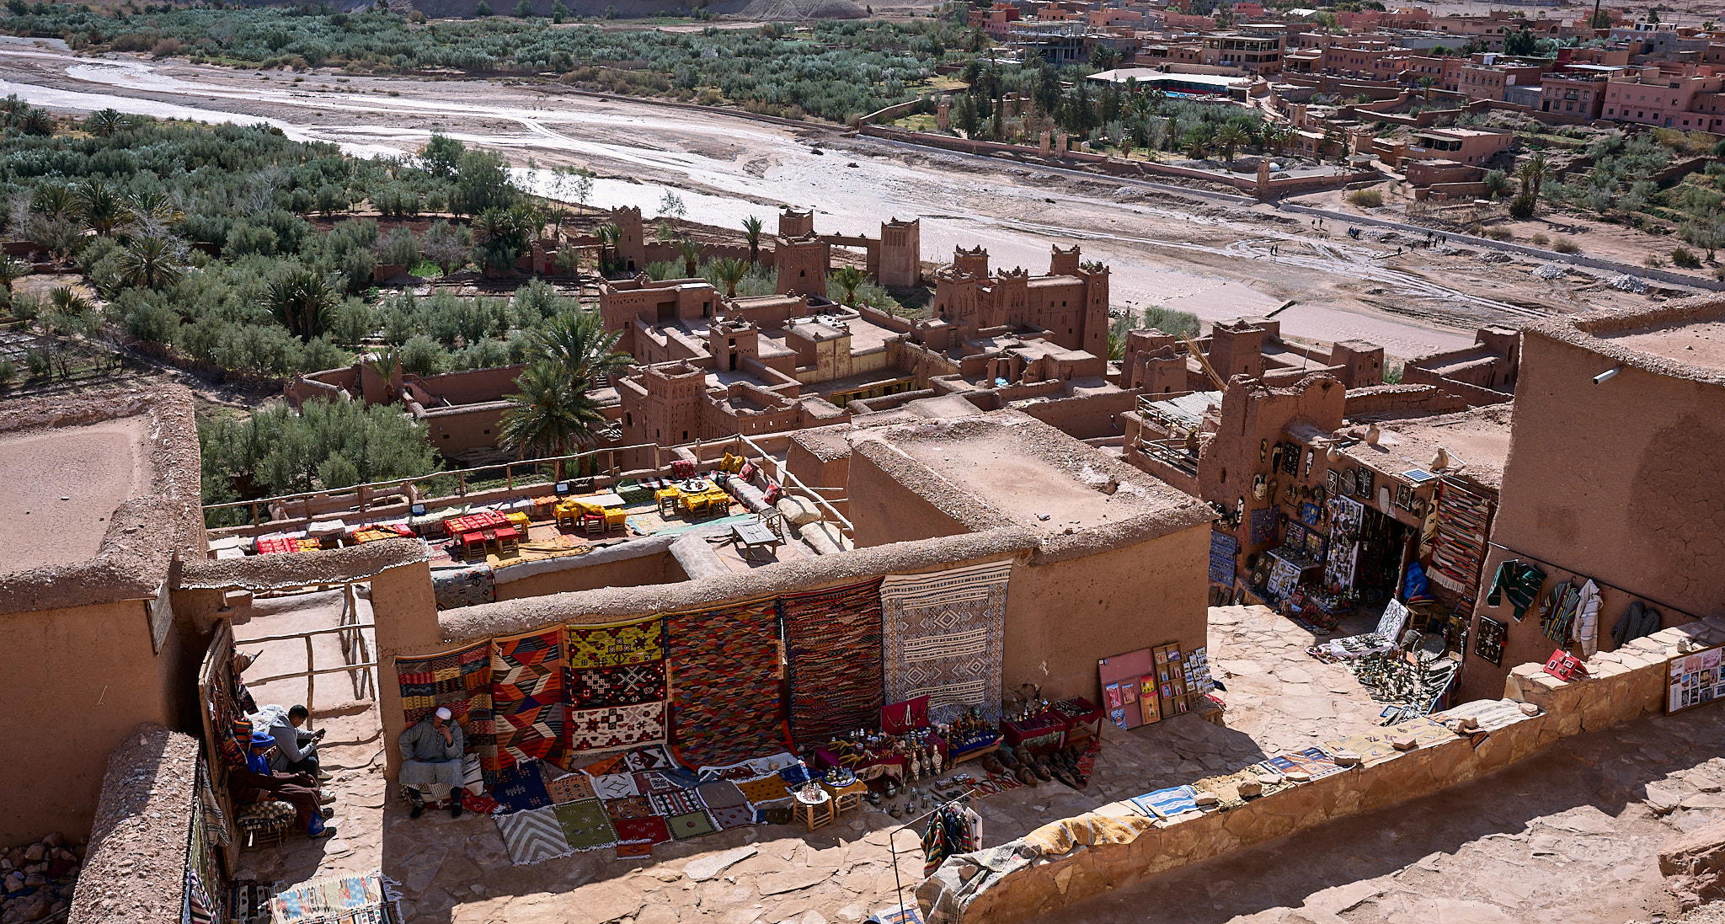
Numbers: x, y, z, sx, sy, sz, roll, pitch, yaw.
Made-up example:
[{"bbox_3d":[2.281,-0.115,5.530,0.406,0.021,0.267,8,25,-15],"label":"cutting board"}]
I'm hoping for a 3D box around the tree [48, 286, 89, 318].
[{"bbox_3d":[-94.696,-18.772,176.856,4.650,4.600,4.650,0,20,0],"label":"tree"}]

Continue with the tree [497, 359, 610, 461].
[{"bbox_3d":[-23.684,-3.235,113.611,8.250,9.550,8.250,0,20,0],"label":"tree"}]

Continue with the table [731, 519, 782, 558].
[{"bbox_3d":[-1.996,1.472,27.511,0.570,0.310,0.950,-7,20,-19],"label":"table"}]

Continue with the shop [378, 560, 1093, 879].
[{"bbox_3d":[-1.302,2.789,17.668,8.600,2.300,2.200,-4,20,-11],"label":"shop"}]

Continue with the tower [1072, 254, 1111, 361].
[{"bbox_3d":[24.219,-14.842,154.412,2.870,12.530,2.870,-5,21,-14],"label":"tower"}]

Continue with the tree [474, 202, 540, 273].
[{"bbox_3d":[-45.455,-28.562,189.799,8.410,9.360,8.410,0,19,0],"label":"tree"}]

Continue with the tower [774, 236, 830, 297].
[{"bbox_3d":[-7.807,-24.508,191.782,5.220,9.200,5.220,-7,21,-19],"label":"tower"}]

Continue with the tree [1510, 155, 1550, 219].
[{"bbox_3d":[100.076,-41.184,222.602,6.040,9.650,6.040,0,19,0],"label":"tree"}]

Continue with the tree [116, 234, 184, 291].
[{"bbox_3d":[-83.051,-22.864,173.329,7.840,7.480,7.840,0,19,0],"label":"tree"}]

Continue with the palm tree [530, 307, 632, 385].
[{"bbox_3d":[-18.955,-4.470,101.114,6.830,12.440,6.830,0,19,0],"label":"palm tree"}]

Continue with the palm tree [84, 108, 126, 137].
[{"bbox_3d":[-165.679,-73.778,324.536,7.360,7.240,7.360,0,20,0],"label":"palm tree"}]

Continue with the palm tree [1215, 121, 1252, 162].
[{"bbox_3d":[72.477,-62.551,290.236,6.580,7.540,6.580,0,20,0],"label":"palm tree"}]

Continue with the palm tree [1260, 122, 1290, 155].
[{"bbox_3d":[76.543,-59.927,275.726,5.750,6.160,5.750,0,19,0],"label":"palm tree"}]

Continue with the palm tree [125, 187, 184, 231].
[{"bbox_3d":[-98.398,-34.577,206.620,7.850,7.690,7.850,0,19,0],"label":"palm tree"}]

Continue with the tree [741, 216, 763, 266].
[{"bbox_3d":[-14.105,-27.957,190.889,2.760,7.500,2.760,0,19,0],"label":"tree"}]

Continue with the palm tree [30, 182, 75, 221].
[{"bbox_3d":[-127.073,-40.110,232.699,7.180,7.610,7.180,0,20,0],"label":"palm tree"}]

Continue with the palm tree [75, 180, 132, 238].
[{"bbox_3d":[-115.952,-38.516,226.484,8.430,8.860,8.430,0,20,0],"label":"palm tree"}]

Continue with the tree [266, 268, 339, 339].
[{"bbox_3d":[-57.727,-16.098,153.200,7.480,7.960,7.480,0,19,0],"label":"tree"}]

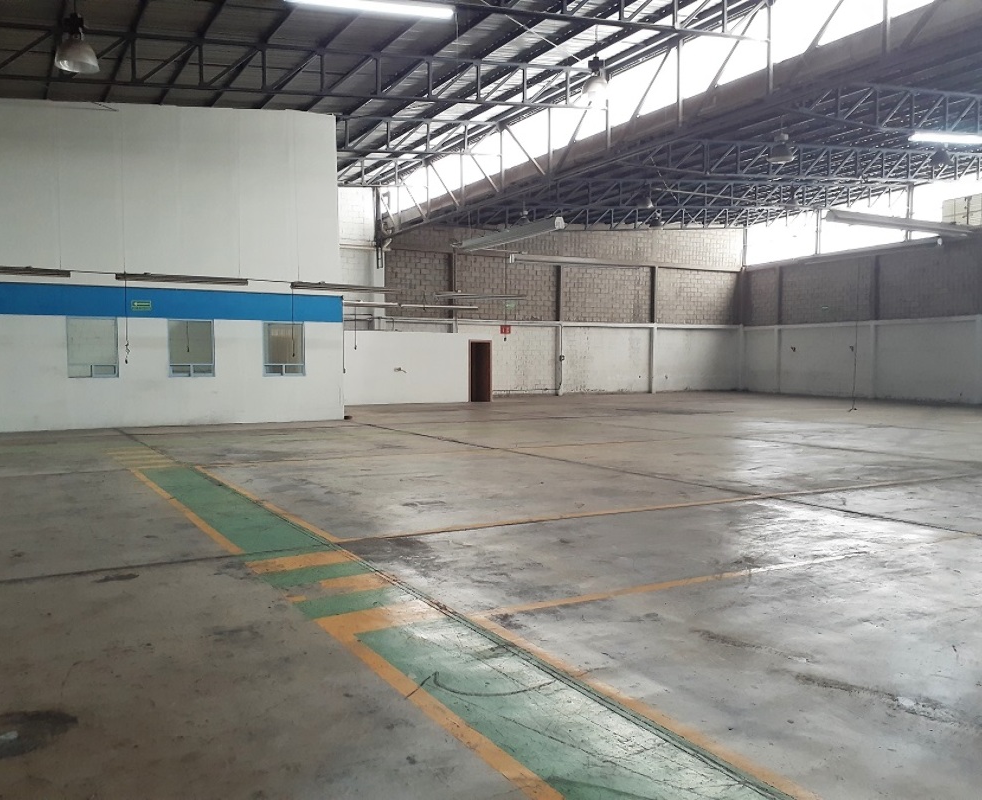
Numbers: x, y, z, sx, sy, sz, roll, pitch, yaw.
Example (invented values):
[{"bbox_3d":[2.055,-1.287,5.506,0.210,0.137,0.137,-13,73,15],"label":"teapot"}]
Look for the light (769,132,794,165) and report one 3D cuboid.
[{"bbox_3d":[5.046,-4.394,14.446,0.440,0.500,0.440,-2,3,-30],"label":"light"}]

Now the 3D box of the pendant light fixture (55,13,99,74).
[{"bbox_3d":[-4.435,-3.847,8.894,0.430,0.600,0.430,-2,3,-30],"label":"pendant light fixture"}]

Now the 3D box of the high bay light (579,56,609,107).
[{"bbox_3d":[1.565,-4.808,12.381,0.430,0.600,0.430,0,3,0],"label":"high bay light"}]

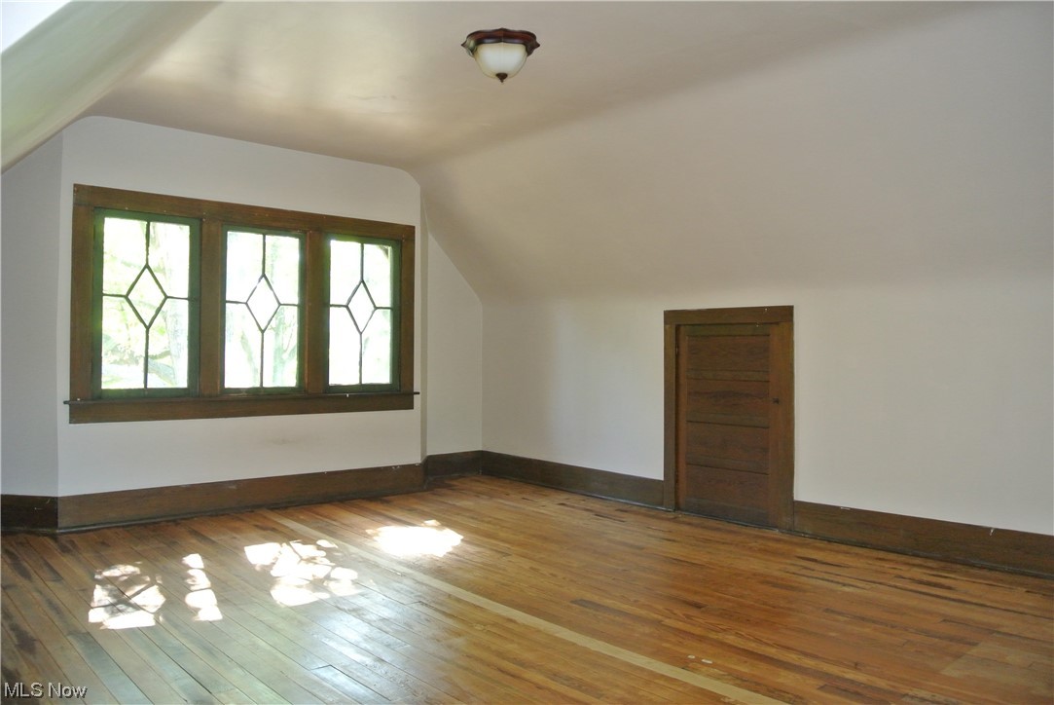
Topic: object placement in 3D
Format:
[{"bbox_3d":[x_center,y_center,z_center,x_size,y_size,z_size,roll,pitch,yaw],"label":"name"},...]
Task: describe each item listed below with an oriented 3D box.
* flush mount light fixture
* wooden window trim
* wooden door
[{"bbox_3d":[-0.112,-1.284,3.499,0.358,0.180,0.358,0,-1,0],"label":"flush mount light fixture"},{"bbox_3d":[-1.769,-0.276,5.340,2.360,1.410,0.120,1,-1,-41],"label":"wooden window trim"},{"bbox_3d":[1.260,0.394,5.015,0.120,1.350,0.970,1,-1,-41],"label":"wooden door"}]

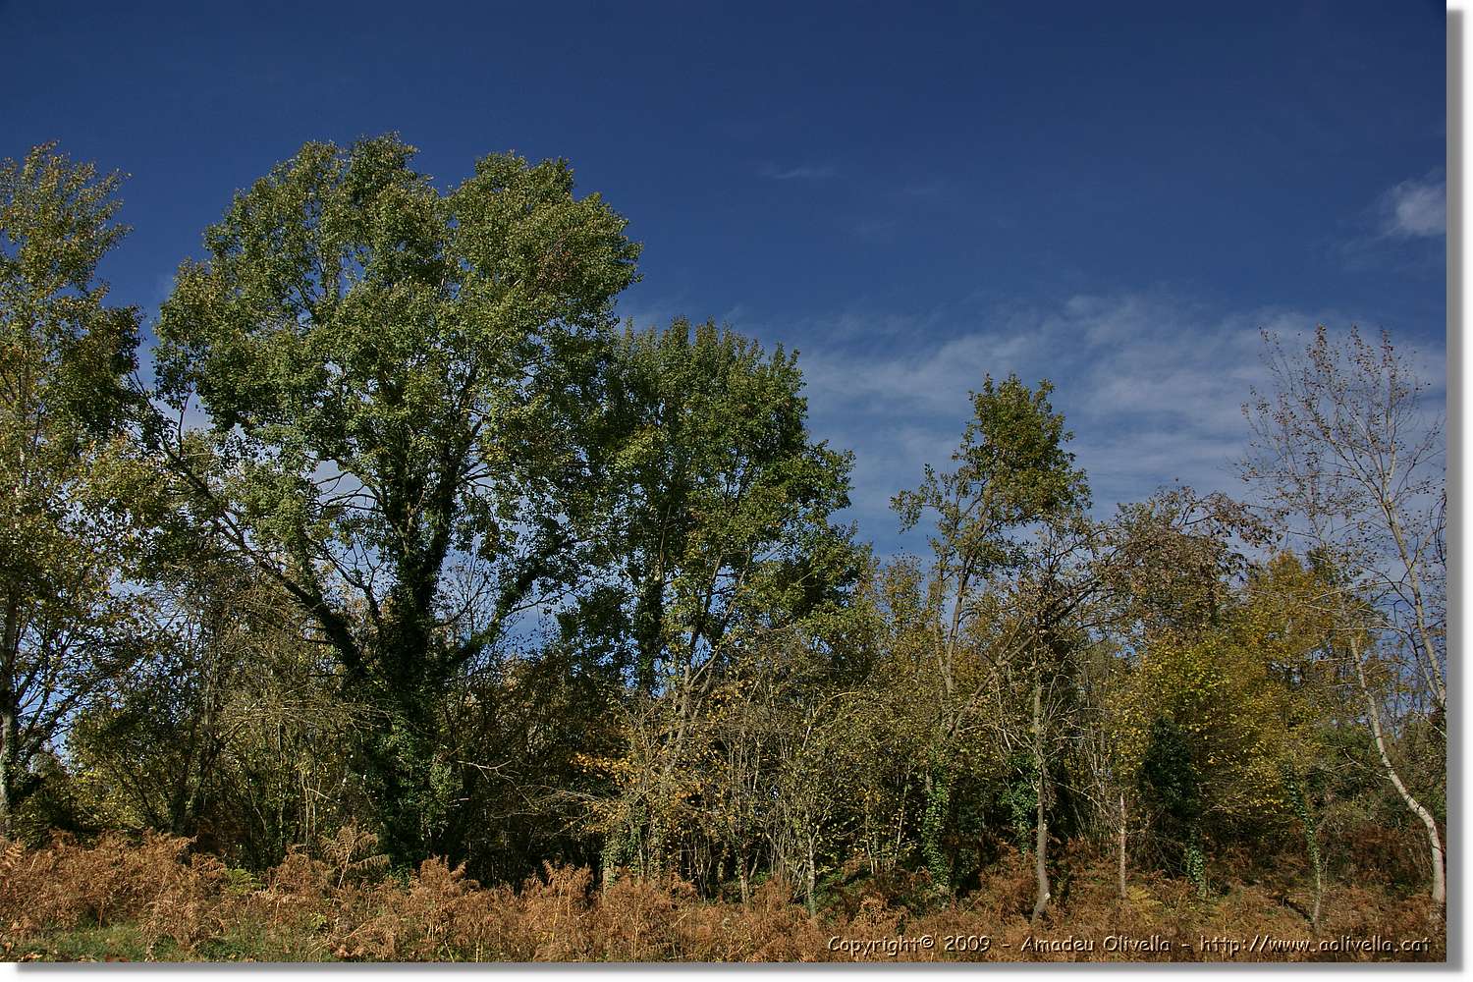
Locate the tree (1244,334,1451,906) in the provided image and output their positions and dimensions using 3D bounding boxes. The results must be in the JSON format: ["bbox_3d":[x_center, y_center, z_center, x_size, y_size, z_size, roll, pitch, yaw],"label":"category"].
[{"bbox_3d":[9.519,1.614,16.603,3.640,8.790,3.450,0,-14,0],"label":"tree"}]

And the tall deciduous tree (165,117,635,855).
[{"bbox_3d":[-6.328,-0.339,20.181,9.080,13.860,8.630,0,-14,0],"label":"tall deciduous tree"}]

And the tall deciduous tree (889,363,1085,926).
[{"bbox_3d":[3.843,2.057,16.492,3.000,8.030,3.000,0,-14,0],"label":"tall deciduous tree"}]

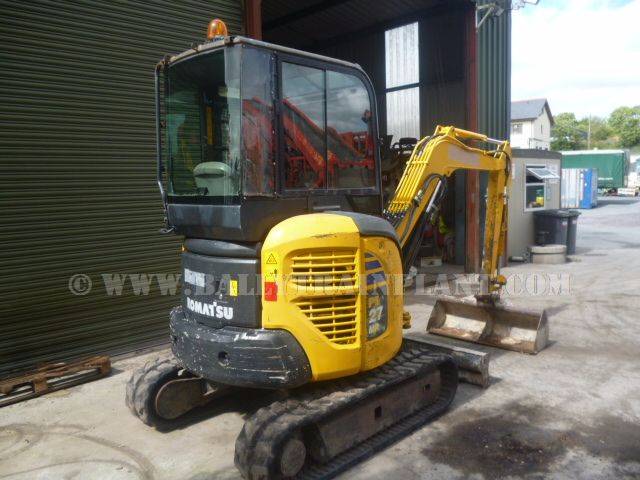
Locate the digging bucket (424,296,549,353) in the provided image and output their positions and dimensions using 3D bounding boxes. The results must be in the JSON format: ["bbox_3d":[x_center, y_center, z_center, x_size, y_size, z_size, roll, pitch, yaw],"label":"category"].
[{"bbox_3d":[1.745,0.857,5.450,1.180,0.400,0.390,3,8,42],"label":"digging bucket"}]

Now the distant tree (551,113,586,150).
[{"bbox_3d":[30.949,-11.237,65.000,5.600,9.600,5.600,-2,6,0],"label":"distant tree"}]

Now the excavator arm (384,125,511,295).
[{"bbox_3d":[1.355,-0.216,5.195,0.340,1.780,2.330,5,7,42],"label":"excavator arm"}]

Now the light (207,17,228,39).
[{"bbox_3d":[-0.673,-1.376,3.400,0.138,0.170,0.138,-2,6,0],"label":"light"}]

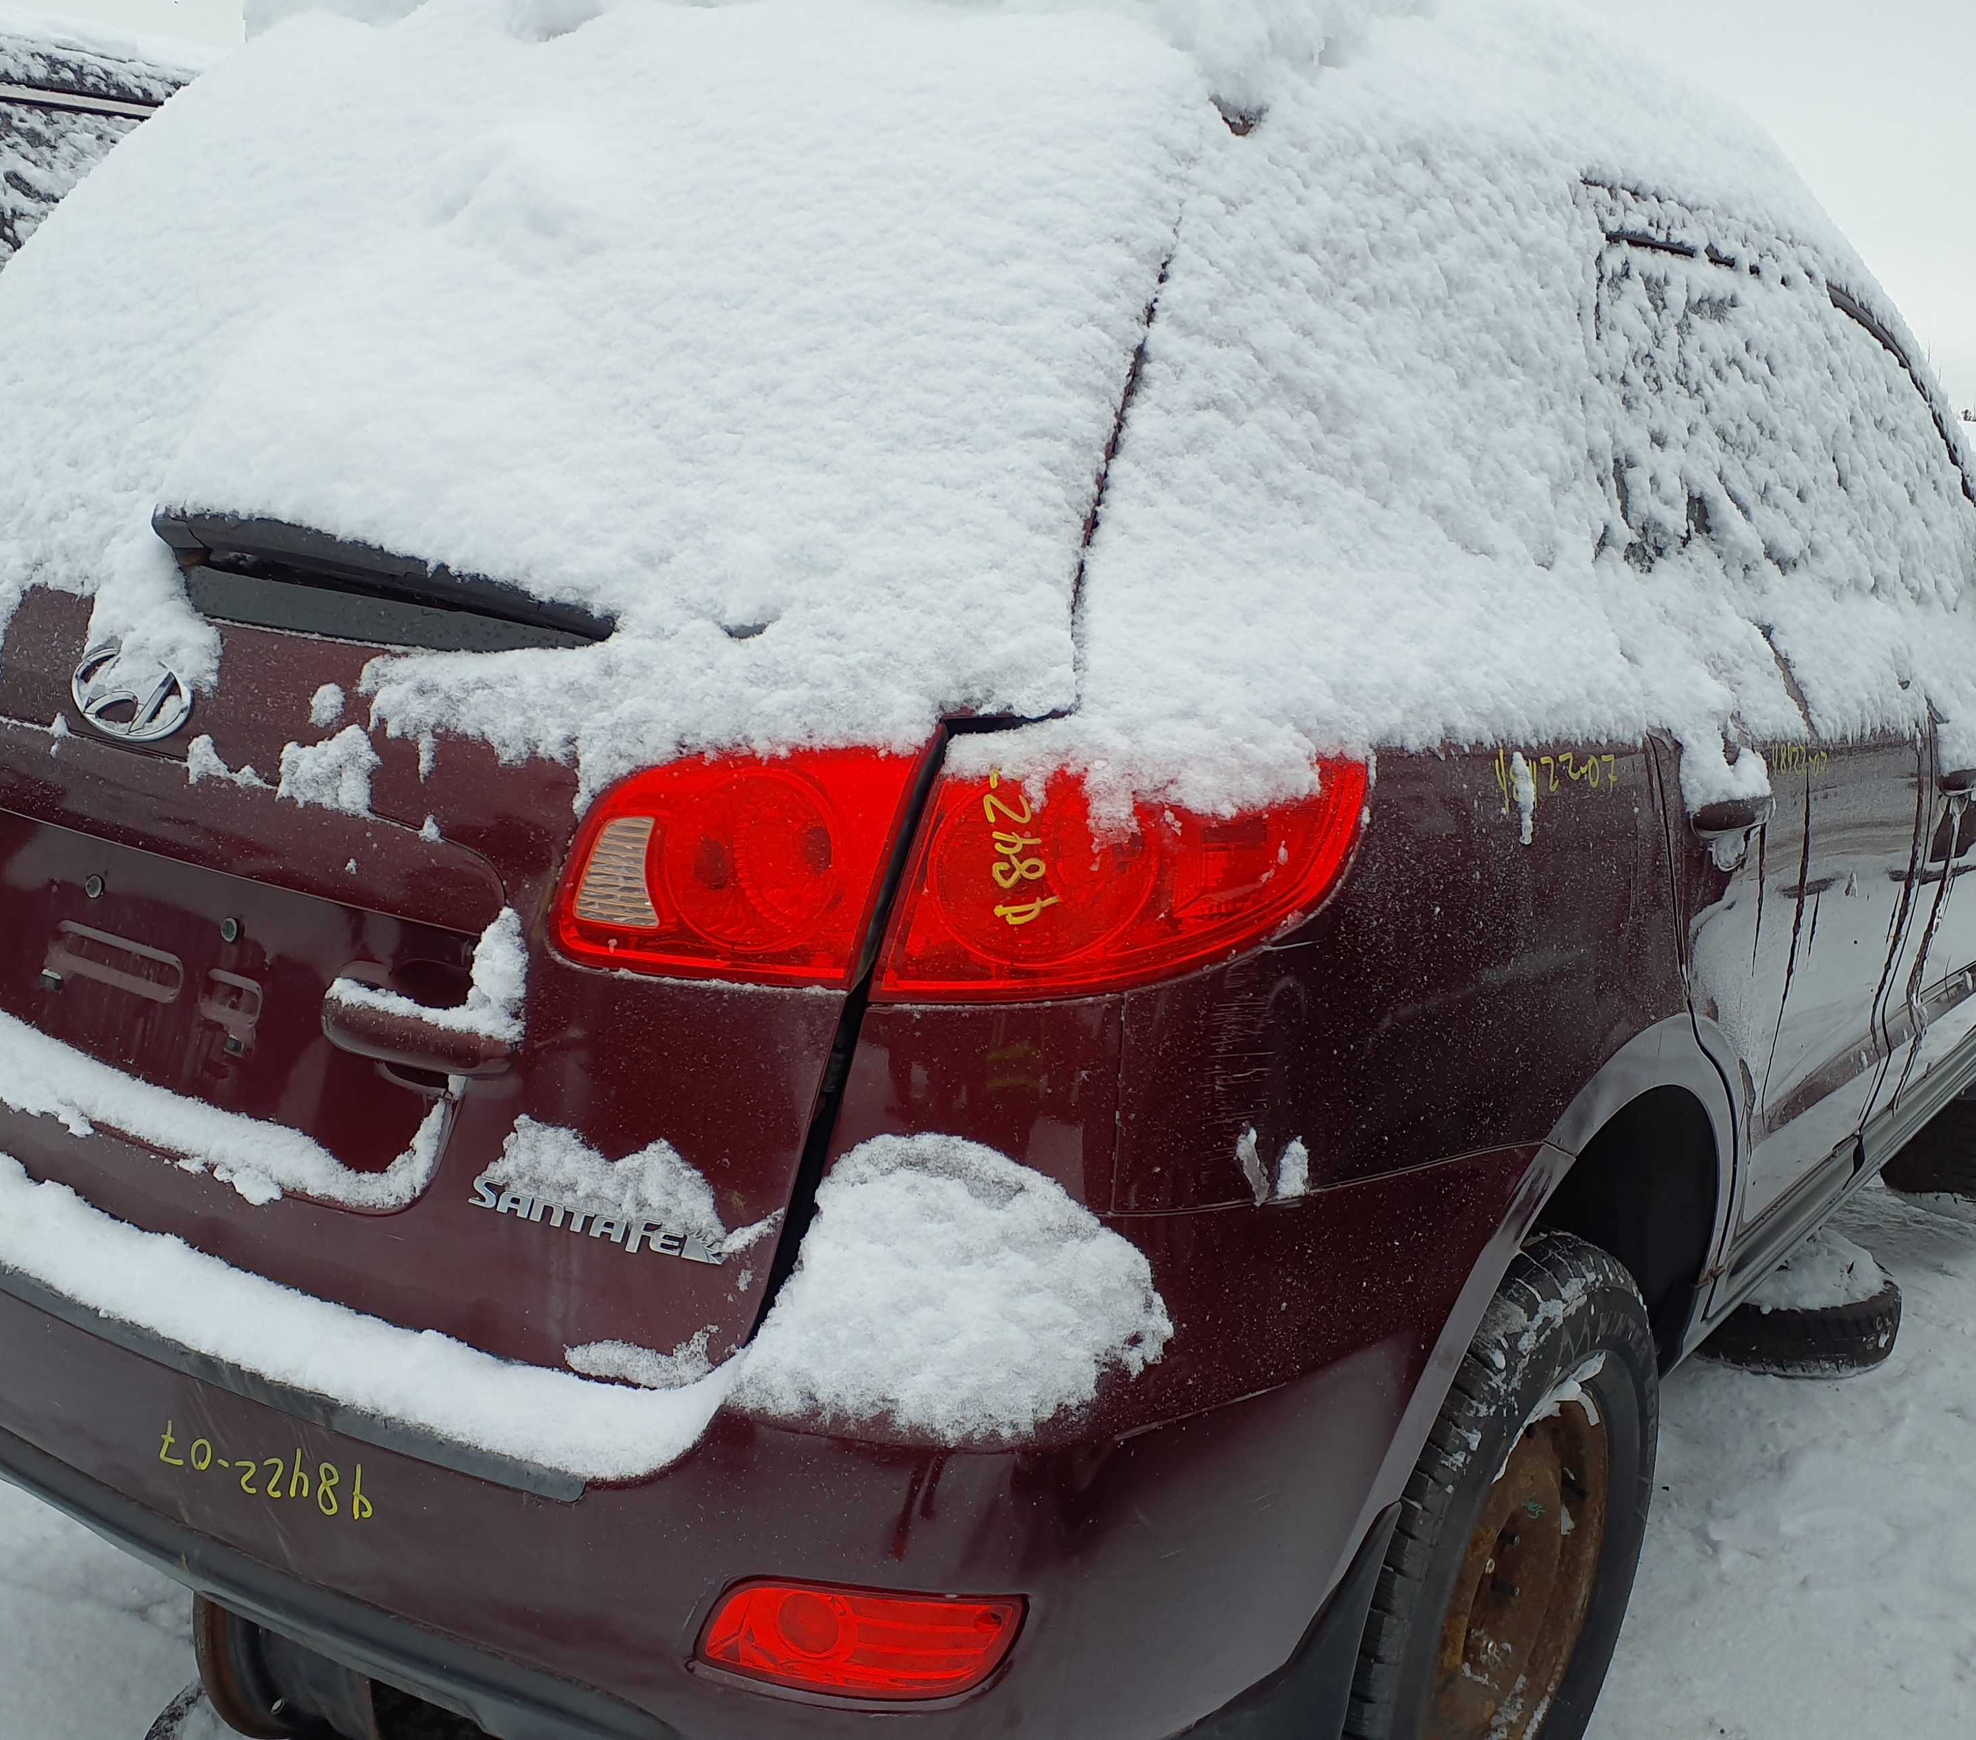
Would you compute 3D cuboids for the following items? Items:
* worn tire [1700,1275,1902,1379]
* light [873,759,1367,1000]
[{"bbox_3d":[1.351,0.732,3.750,0.610,0.170,0.610,12,15,36],"label":"worn tire"},{"bbox_3d":[0.104,-0.021,1.403,0.160,0.170,0.400,12,15,36],"label":"light"}]

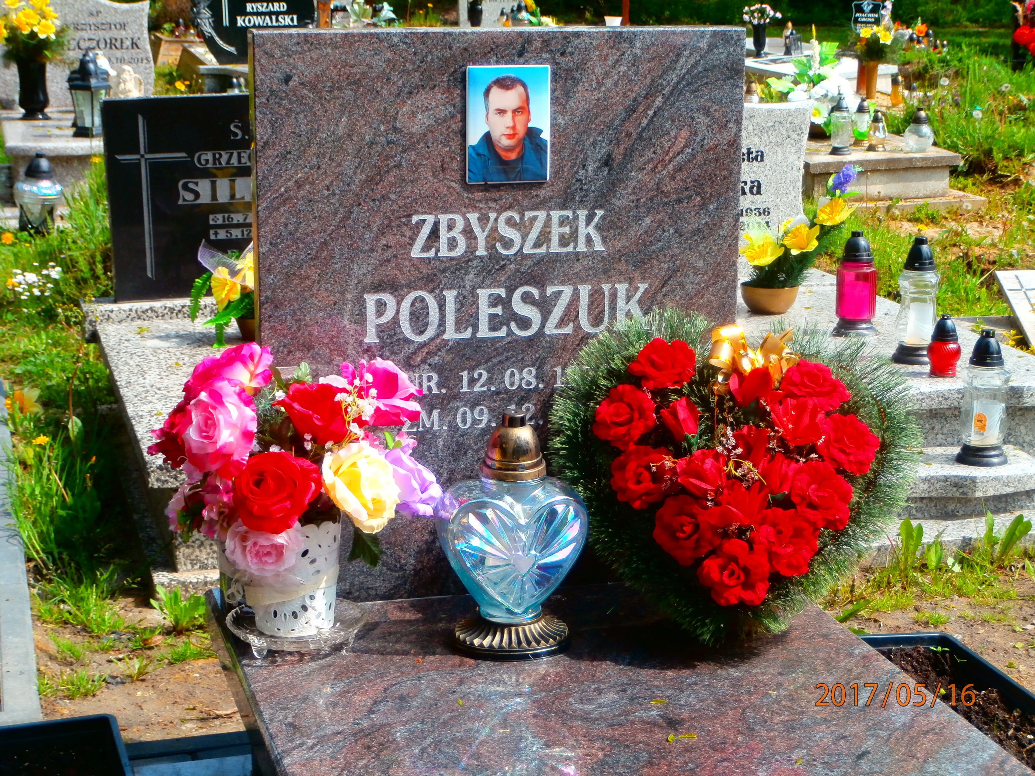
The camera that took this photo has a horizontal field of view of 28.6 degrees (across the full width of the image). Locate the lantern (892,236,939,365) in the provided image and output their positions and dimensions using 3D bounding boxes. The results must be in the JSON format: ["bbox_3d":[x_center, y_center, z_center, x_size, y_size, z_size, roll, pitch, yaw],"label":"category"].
[{"bbox_3d":[0.966,-0.219,4.894,0.117,0.310,0.117,-3,12,-15],"label":"lantern"}]

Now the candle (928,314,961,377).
[{"bbox_3d":[1.004,-0.102,4.768,0.080,0.143,0.080,-3,12,-15],"label":"candle"}]

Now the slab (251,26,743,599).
[{"bbox_3d":[-0.022,-0.095,2.702,0.650,0.748,0.053,-3,13,-15],"label":"slab"}]

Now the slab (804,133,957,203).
[{"bbox_3d":[1.643,-1.208,10.845,0.884,0.230,1.500,-3,12,-15],"label":"slab"}]

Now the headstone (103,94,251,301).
[{"bbox_3d":[-0.780,-0.510,5.404,0.600,0.527,0.070,-4,13,-15],"label":"headstone"}]

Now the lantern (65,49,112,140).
[{"bbox_3d":[-1.740,-1.201,8.264,0.135,0.331,0.135,8,15,32],"label":"lantern"}]

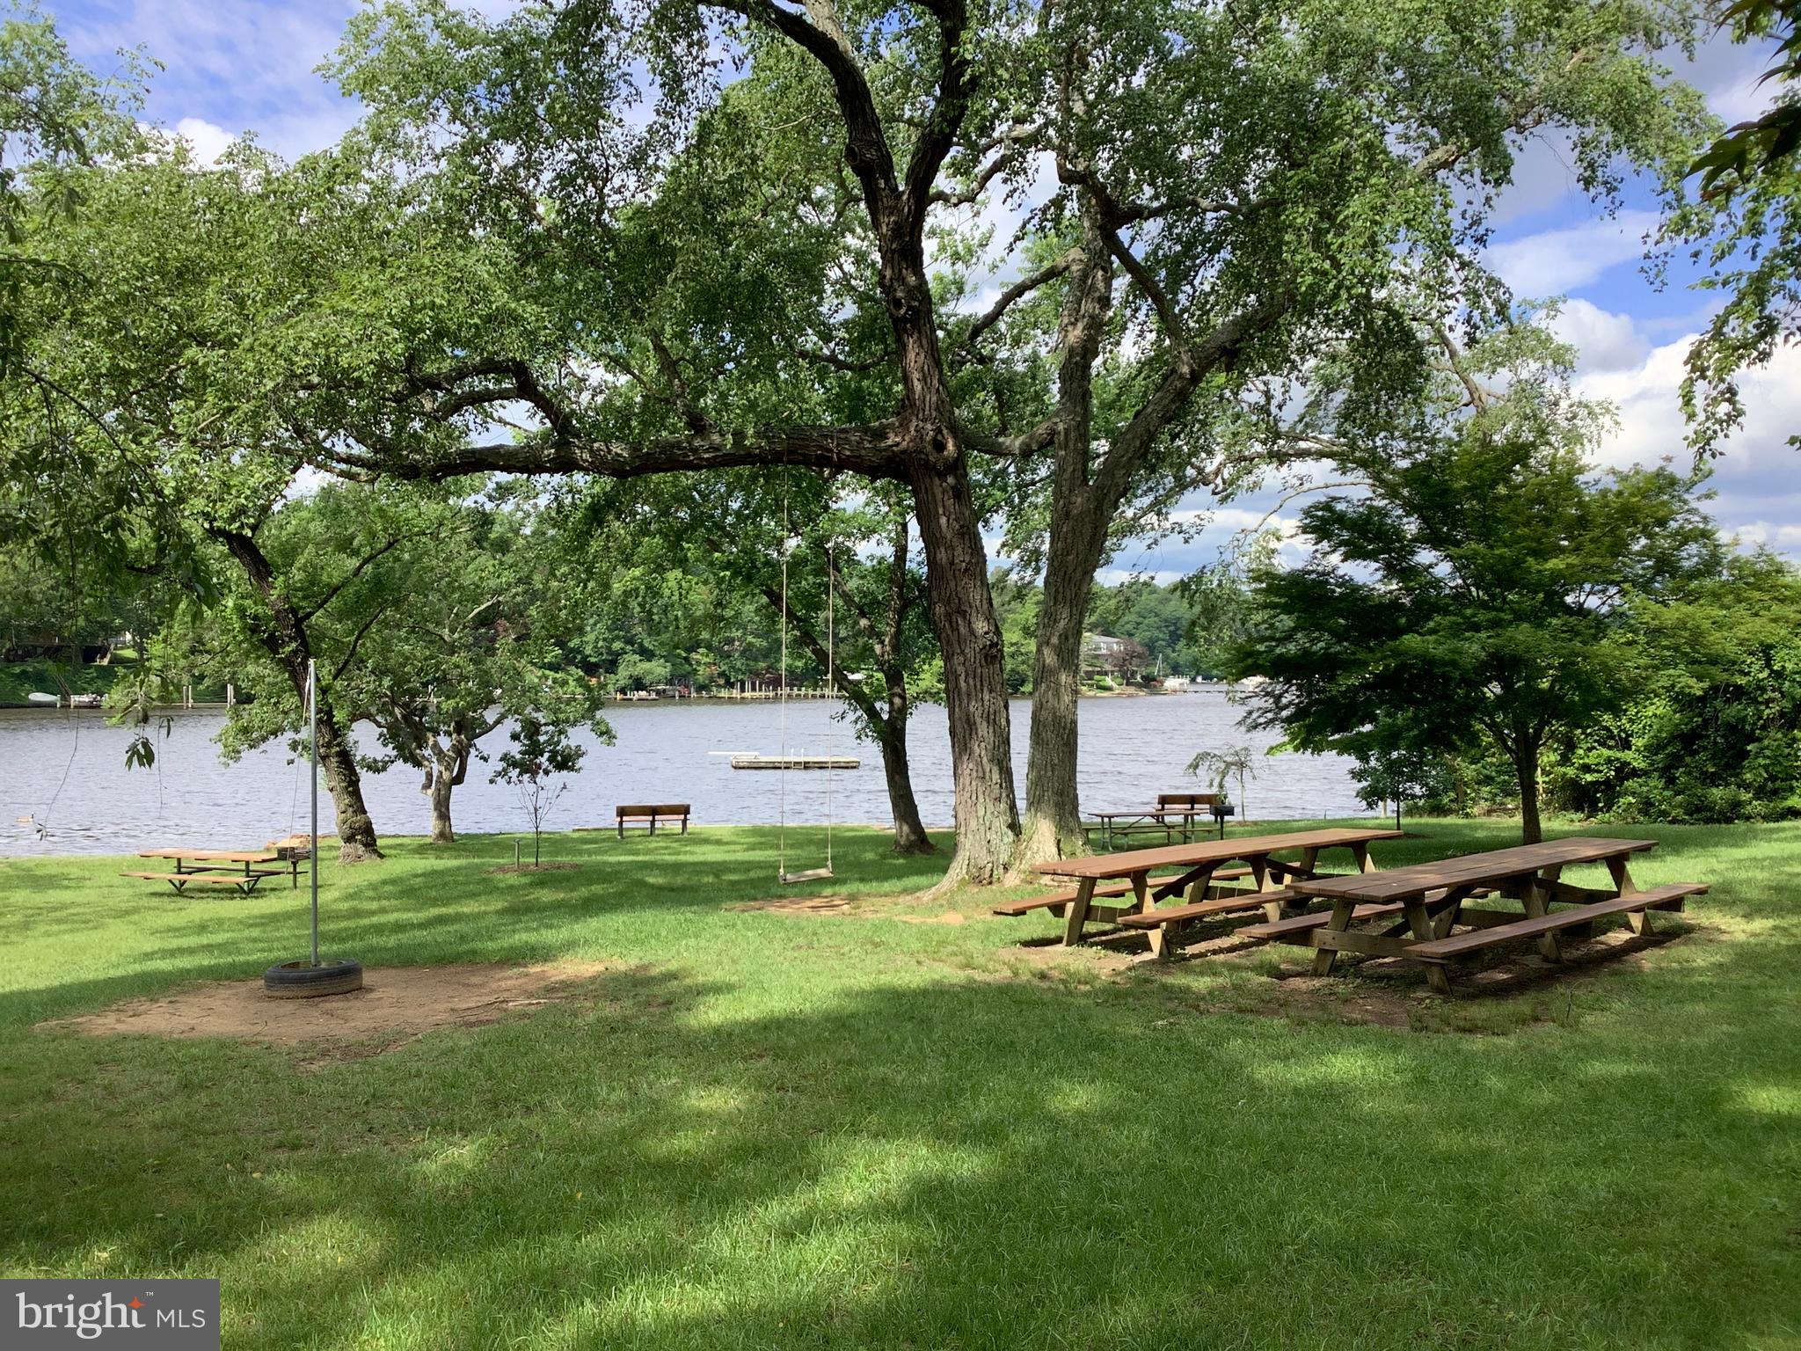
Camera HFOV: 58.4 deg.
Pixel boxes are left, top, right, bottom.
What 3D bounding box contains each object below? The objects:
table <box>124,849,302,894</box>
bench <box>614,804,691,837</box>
[{"bbox_3d":[-12.950,3.790,30.500,2.700,0.760,1.620,0,0,19],"label":"table"},{"bbox_3d":[-5.830,3.420,38.000,1.830,0.800,0.620,0,0,-16],"label":"bench"}]

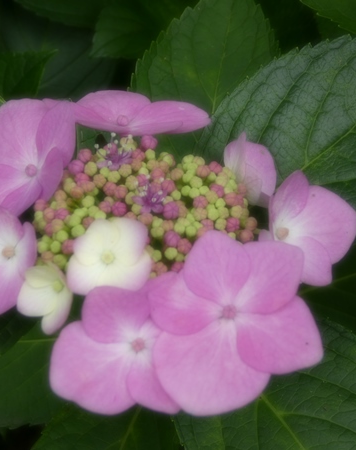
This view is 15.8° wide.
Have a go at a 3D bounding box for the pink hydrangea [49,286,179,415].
[{"bbox_3d":[-0.019,0.039,0.402,0.043,0.014,0.042,0,78,9],"label":"pink hydrangea"}]

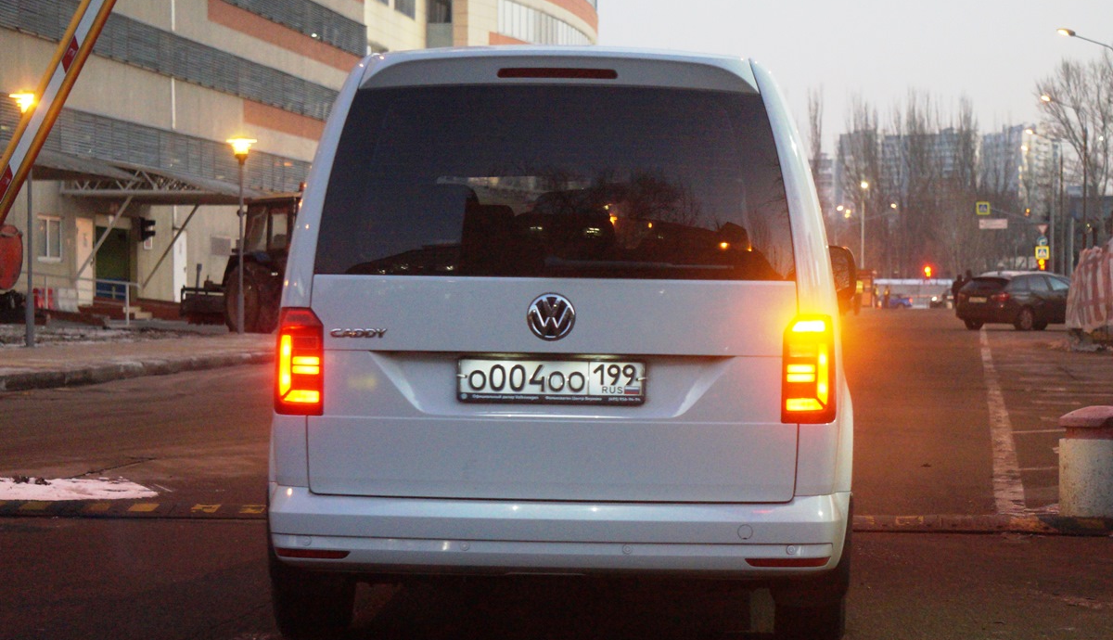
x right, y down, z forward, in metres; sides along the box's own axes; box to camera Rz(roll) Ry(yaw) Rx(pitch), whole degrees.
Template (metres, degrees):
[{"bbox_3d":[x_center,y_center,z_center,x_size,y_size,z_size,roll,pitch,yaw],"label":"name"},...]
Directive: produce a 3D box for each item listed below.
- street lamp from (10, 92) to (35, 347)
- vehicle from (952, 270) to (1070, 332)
[{"bbox_3d":[-8.325,-1.589,41.000,0.560,4.020,0.560,0,1,0],"label":"street lamp"},{"bbox_3d":[12.220,-0.490,66.900,4.420,1.550,1.780,-1,1,-45],"label":"vehicle"}]

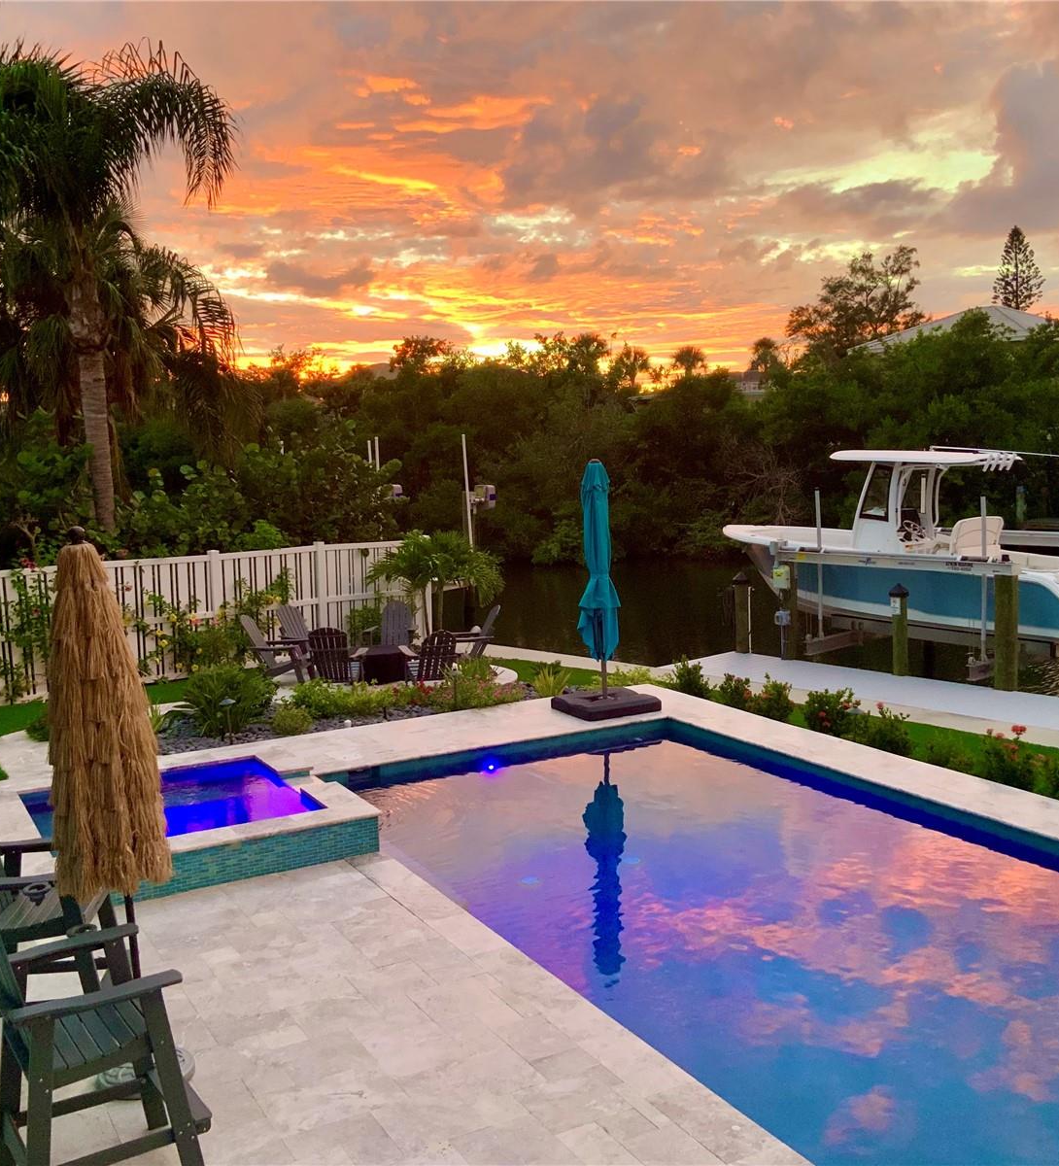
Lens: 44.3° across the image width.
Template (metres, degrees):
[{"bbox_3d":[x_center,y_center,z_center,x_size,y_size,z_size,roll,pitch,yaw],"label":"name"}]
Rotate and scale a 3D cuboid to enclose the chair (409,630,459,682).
[{"bbox_3d":[-1.271,0.986,17.546,0.760,0.930,0.860,-6,8,-27],"label":"chair"}]

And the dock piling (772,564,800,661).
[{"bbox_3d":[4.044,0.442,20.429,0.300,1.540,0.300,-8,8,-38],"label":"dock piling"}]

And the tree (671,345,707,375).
[{"bbox_3d":[12.479,-13.529,100.552,2.900,9.480,2.900,-3,7,0],"label":"tree"}]

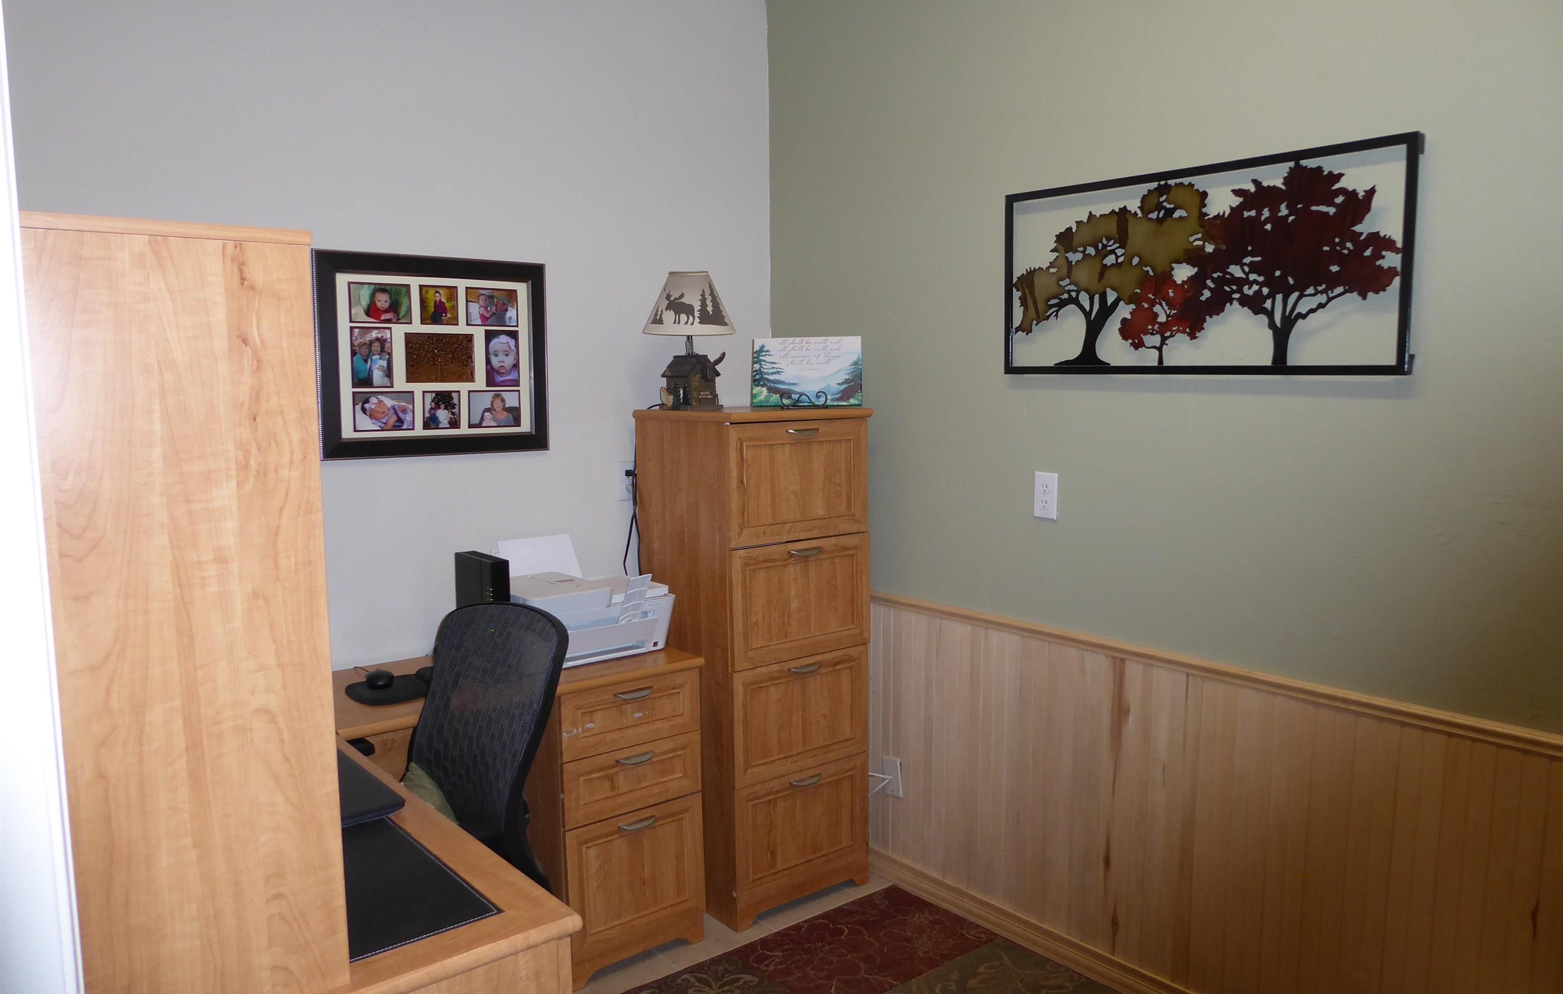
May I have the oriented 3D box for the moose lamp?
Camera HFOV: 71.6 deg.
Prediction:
[{"bbox_3d":[-0.286,-0.429,3.029,0.264,0.382,0.264,-1,6,0],"label":"moose lamp"}]

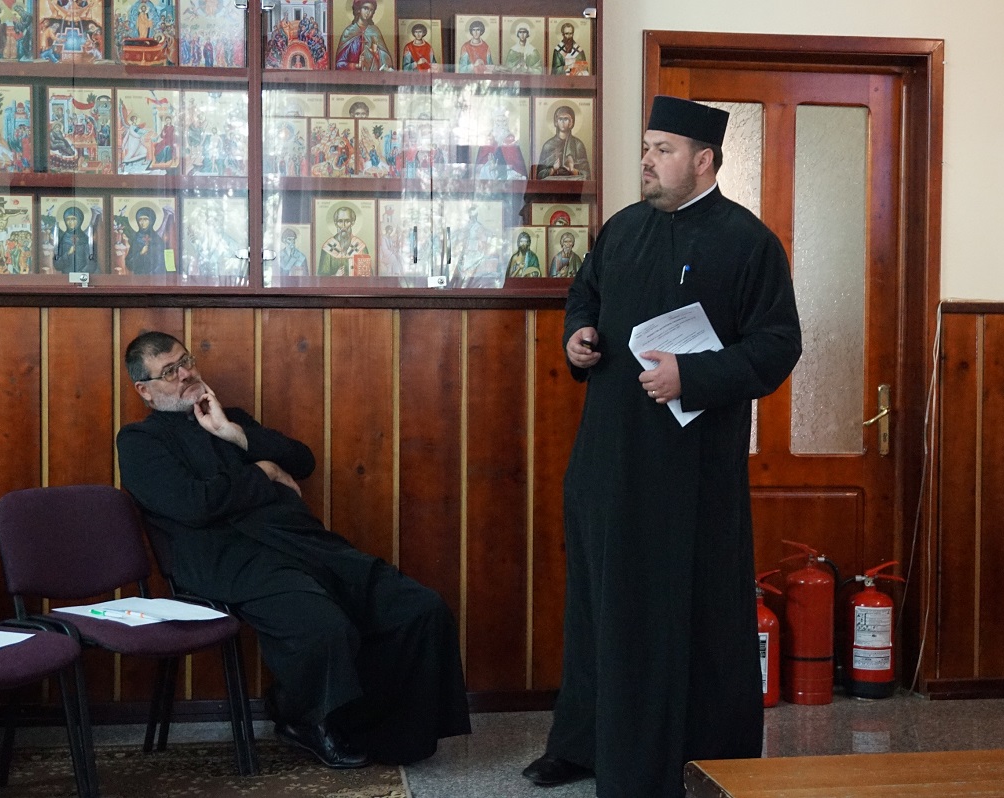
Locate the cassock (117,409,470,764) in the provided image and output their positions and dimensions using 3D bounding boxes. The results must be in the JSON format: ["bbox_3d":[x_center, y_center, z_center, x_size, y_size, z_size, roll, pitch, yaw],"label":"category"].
[{"bbox_3d":[-0.559,0.523,4.926,0.750,0.970,0.680,1,2,29],"label":"cassock"}]

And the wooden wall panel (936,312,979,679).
[{"bbox_3d":[1.530,0.331,5.725,0.137,1.232,0.030,0,2,-8],"label":"wooden wall panel"}]

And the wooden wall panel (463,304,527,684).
[{"bbox_3d":[-0.013,0.322,5.389,0.200,1.210,0.020,0,2,-9],"label":"wooden wall panel"}]

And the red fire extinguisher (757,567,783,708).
[{"bbox_3d":[0.860,0.791,5.659,0.185,0.447,0.160,1,2,30],"label":"red fire extinguisher"}]

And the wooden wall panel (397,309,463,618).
[{"bbox_3d":[-0.231,0.334,5.468,0.211,1.238,0.030,0,2,-8],"label":"wooden wall panel"}]

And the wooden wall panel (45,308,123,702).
[{"bbox_3d":[-1.309,0.333,5.311,0.218,1.229,0.030,0,2,-8],"label":"wooden wall panel"}]

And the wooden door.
[{"bbox_3d":[0.920,-0.053,5.728,0.870,2.090,0.050,0,2,-9],"label":"wooden door"}]

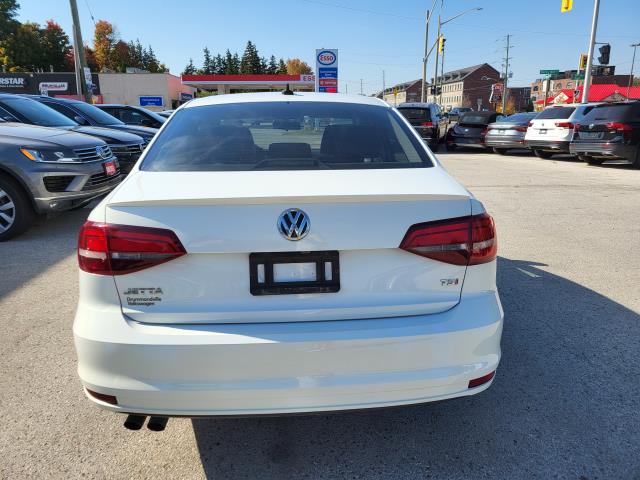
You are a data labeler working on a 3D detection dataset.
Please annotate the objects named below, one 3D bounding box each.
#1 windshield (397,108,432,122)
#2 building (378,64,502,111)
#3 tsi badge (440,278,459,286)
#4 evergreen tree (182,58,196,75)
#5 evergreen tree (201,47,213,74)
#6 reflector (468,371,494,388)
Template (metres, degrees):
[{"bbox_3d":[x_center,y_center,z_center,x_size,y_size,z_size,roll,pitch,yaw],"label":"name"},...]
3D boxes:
[{"bbox_3d":[3.388,-4.463,17.232,1.200,0.500,0.160,5,3,17],"label":"windshield"},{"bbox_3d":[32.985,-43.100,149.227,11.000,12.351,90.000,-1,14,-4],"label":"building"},{"bbox_3d":[0.489,0.159,1.818,0.072,0.030,0.008,-3,15,-11],"label":"tsi badge"},{"bbox_3d":[-19.908,-23.276,74.515,2.800,9.140,2.800,0,15,0],"label":"evergreen tree"},{"bbox_3d":[-17.210,-24.103,74.293,2.800,10.850,2.800,0,15,0],"label":"evergreen tree"},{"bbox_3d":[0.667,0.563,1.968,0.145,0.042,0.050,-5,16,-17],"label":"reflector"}]

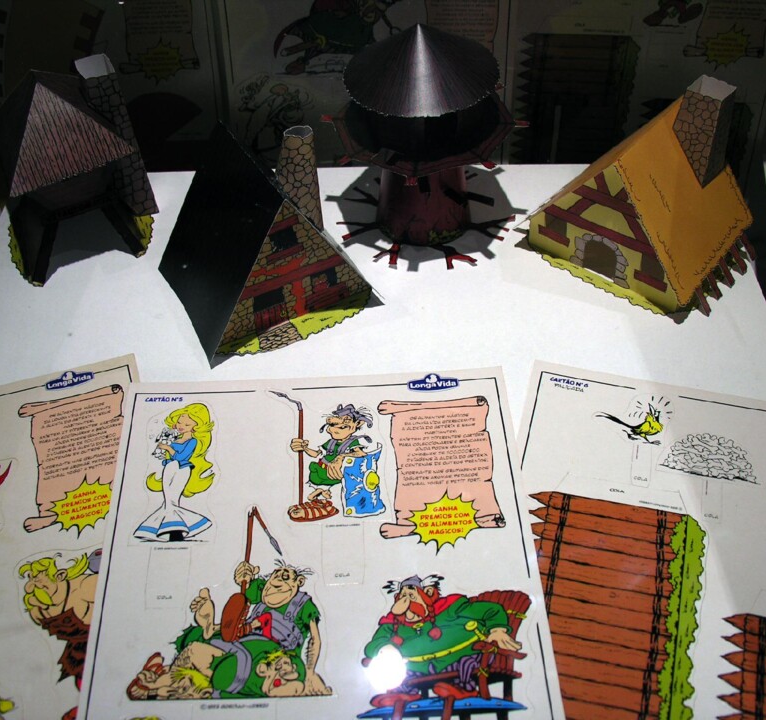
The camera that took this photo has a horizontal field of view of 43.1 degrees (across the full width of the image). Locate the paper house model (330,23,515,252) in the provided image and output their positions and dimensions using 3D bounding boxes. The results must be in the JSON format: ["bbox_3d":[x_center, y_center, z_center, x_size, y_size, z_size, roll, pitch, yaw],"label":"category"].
[{"bbox_3d":[0.024,-0.141,0.588,0.122,0.136,0.121,5,49,6],"label":"paper house model"}]

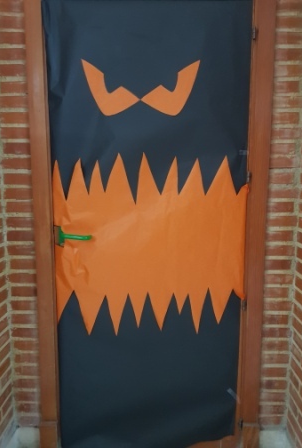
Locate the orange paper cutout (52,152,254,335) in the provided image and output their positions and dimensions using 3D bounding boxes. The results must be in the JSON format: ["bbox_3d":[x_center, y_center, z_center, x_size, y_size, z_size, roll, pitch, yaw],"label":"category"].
[{"bbox_3d":[0.002,0.103,1.445,0.825,0.800,0.030,0,7,0],"label":"orange paper cutout"}]

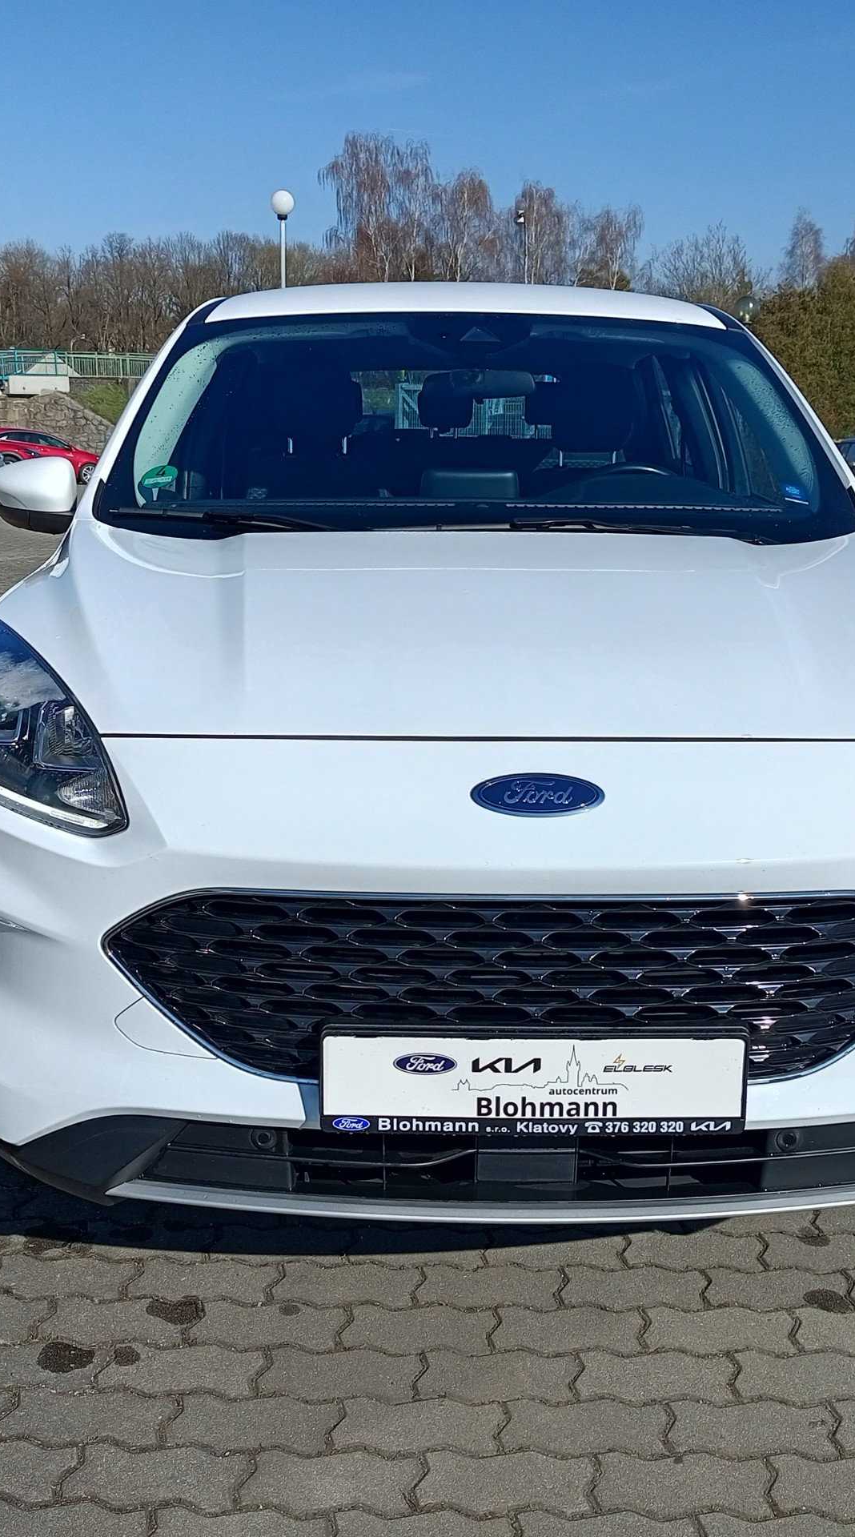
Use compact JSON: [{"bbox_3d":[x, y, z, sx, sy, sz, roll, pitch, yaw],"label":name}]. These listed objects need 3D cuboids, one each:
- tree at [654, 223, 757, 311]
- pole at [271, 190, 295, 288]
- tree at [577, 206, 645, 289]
[{"bbox_3d":[12.818,-20.604,68.000,4.800,8.800,4.800,0,13,0],"label":"tree"},{"bbox_3d":[-2.514,-7.321,26.084,0.400,5.400,0.400,1,13,0],"label":"pole"},{"bbox_3d":[9.372,-23.859,75.660,3.700,10.500,3.700,1,13,0],"label":"tree"}]

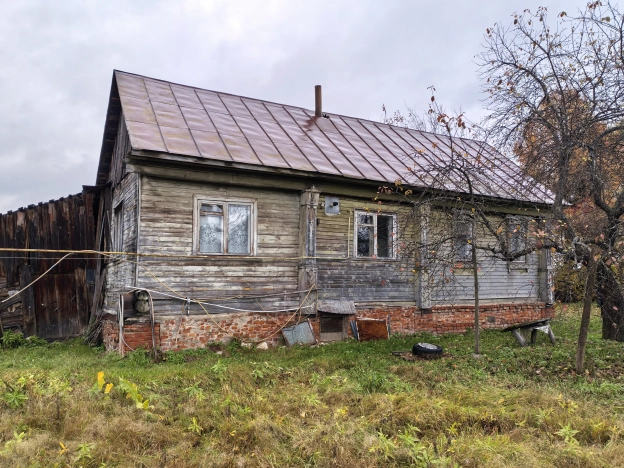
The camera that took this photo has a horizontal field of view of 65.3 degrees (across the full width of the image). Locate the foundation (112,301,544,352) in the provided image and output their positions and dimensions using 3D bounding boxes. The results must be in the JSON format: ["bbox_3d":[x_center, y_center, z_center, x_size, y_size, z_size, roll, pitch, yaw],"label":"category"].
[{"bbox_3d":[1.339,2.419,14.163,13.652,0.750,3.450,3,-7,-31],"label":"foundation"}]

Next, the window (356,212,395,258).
[{"bbox_3d":[1.699,0.043,12.890,1.296,1.264,0.100,3,-7,-31],"label":"window"}]

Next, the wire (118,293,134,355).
[{"bbox_3d":[-3.472,1.687,9.146,0.291,1.097,0.080,3,-7,-31],"label":"wire"}]

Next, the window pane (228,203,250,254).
[{"bbox_3d":[-1.630,-0.118,10.872,0.539,1.132,0.070,3,-7,-31],"label":"window pane"}]

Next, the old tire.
[{"bbox_3d":[2.237,2.233,9.410,0.580,0.190,0.580,9,-3,-31],"label":"old tire"}]

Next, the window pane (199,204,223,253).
[{"bbox_3d":[-2.183,-0.141,10.532,0.551,1.129,0.070,3,-7,-31],"label":"window pane"}]

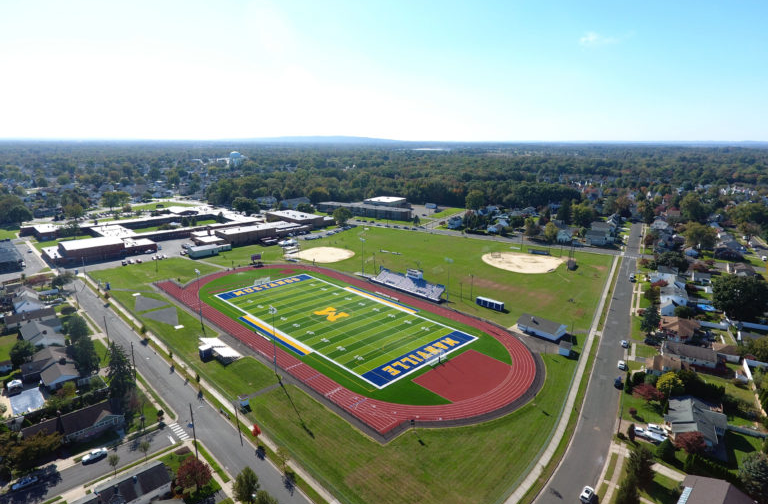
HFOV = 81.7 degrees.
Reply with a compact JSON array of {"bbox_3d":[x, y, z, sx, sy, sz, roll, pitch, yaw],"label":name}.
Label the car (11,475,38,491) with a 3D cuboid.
[{"bbox_3d":[-75.242,48.284,93.169,4.600,1.470,1.820,-13,19,-43],"label":"car"}]

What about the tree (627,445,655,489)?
[{"bbox_3d":[54.830,45.640,94.720,5.300,8.200,5.300,1,14,0],"label":"tree"}]

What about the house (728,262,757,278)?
[{"bbox_3d":[198.300,10.100,245.180,11.000,5.000,12.000,9,16,31],"label":"house"}]

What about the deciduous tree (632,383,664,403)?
[{"bbox_3d":[74.804,39.401,125.289,7.900,4.500,7.900,0,14,0],"label":"deciduous tree"}]

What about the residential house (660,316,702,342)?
[{"bbox_3d":[112.980,28.480,168.640,12.600,5.500,14.500,9,16,31],"label":"residential house"}]

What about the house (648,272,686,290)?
[{"bbox_3d":[145.460,13.280,227.190,16.500,7.000,15.000,9,16,31],"label":"house"}]

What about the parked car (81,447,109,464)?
[{"bbox_3d":[-66.020,46.280,101.340,4.850,1.500,1.870,-11,18,-39],"label":"parked car"}]

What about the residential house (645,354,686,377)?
[{"bbox_3d":[89.620,36.380,140.490,11.800,4.700,9.300,8,16,26],"label":"residential house"}]

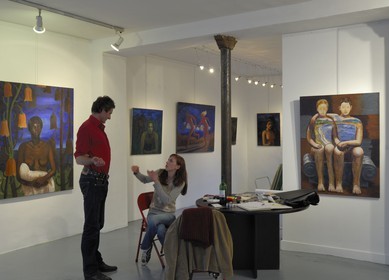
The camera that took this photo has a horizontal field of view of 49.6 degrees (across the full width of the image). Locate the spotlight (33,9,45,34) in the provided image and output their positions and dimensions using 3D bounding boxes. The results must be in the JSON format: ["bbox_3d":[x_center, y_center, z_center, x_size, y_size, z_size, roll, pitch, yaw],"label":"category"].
[{"bbox_3d":[-1.652,-1.261,4.470,0.125,0.265,0.170,-1,1,-27],"label":"spotlight"}]

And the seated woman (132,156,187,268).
[{"bbox_3d":[-0.380,0.767,4.782,0.620,1.188,0.680,0,1,30],"label":"seated woman"}]

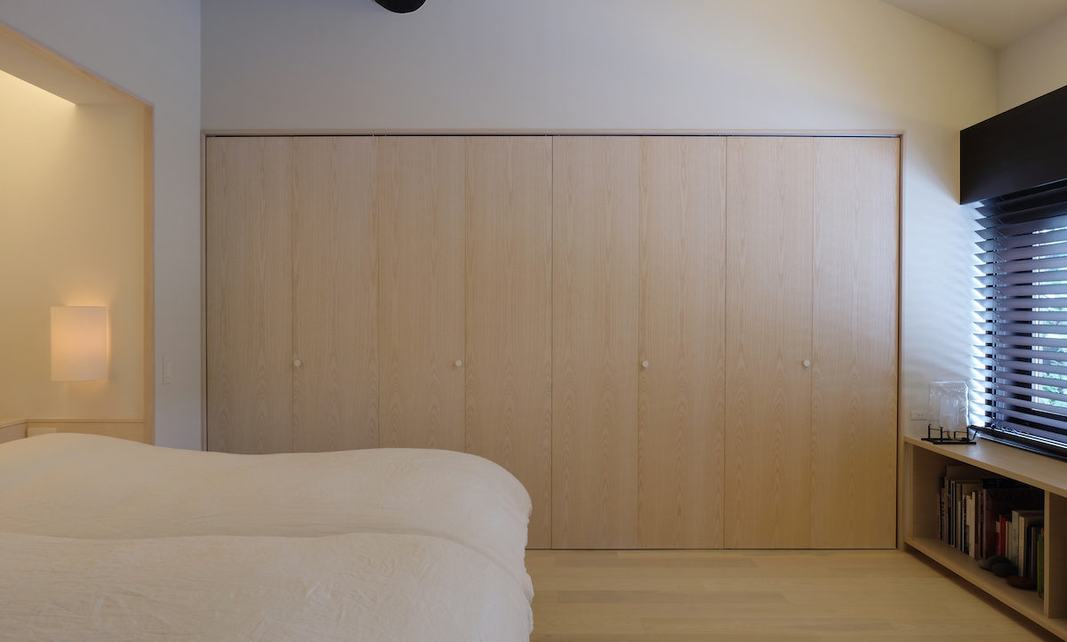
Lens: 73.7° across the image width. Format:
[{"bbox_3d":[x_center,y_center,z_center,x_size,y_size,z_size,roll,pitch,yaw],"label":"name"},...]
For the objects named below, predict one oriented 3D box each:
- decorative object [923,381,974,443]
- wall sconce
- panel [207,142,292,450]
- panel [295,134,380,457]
[{"bbox_3d":[1.920,0.422,3.294,0.190,0.284,0.120,0,1,0],"label":"decorative object"},{"bbox_3d":[-1.905,0.095,2.943,0.216,0.303,0.110,0,1,0],"label":"wall sconce"},{"bbox_3d":[-1.380,0.107,3.478,0.420,1.997,0.040,0,1,0],"label":"panel"},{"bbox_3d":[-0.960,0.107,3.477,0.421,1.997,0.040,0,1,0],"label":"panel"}]

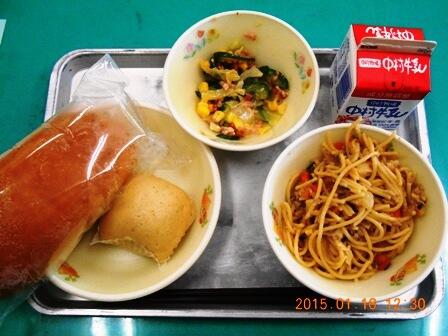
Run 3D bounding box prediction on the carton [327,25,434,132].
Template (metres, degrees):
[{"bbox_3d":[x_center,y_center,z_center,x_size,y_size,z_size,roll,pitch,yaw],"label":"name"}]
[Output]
[{"bbox_3d":[0.133,-0.079,0.449,0.058,0.096,0.058,2,71,1],"label":"carton"}]

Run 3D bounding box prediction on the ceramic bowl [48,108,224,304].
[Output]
[{"bbox_3d":[-0.083,0.030,0.440,0.161,0.045,0.161,0,71,0],"label":"ceramic bowl"}]

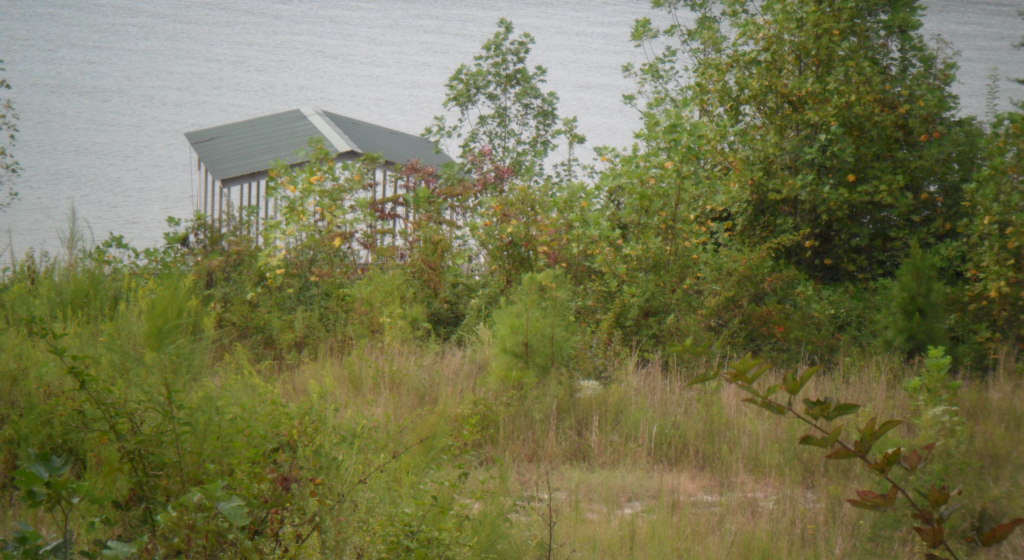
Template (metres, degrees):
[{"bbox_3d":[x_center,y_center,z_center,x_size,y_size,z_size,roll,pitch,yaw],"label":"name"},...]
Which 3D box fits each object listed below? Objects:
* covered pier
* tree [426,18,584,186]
[{"bbox_3d":[-5.390,-2.654,117.282,7.500,3.700,8.250,0,11,-12],"label":"covered pier"},{"bbox_3d":[-0.274,-2.523,88.609,3.500,6.600,3.400,3,11,0],"label":"tree"}]

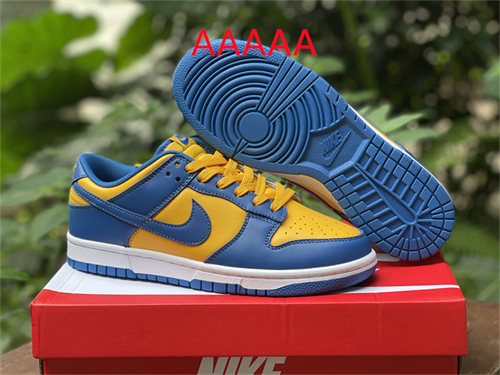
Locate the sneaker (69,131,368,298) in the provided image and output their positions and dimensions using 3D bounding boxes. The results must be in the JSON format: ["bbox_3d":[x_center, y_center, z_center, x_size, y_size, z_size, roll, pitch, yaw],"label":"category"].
[{"bbox_3d":[-0.032,0.021,0.828,0.291,0.119,0.107,4,13,17],"label":"sneaker"}]

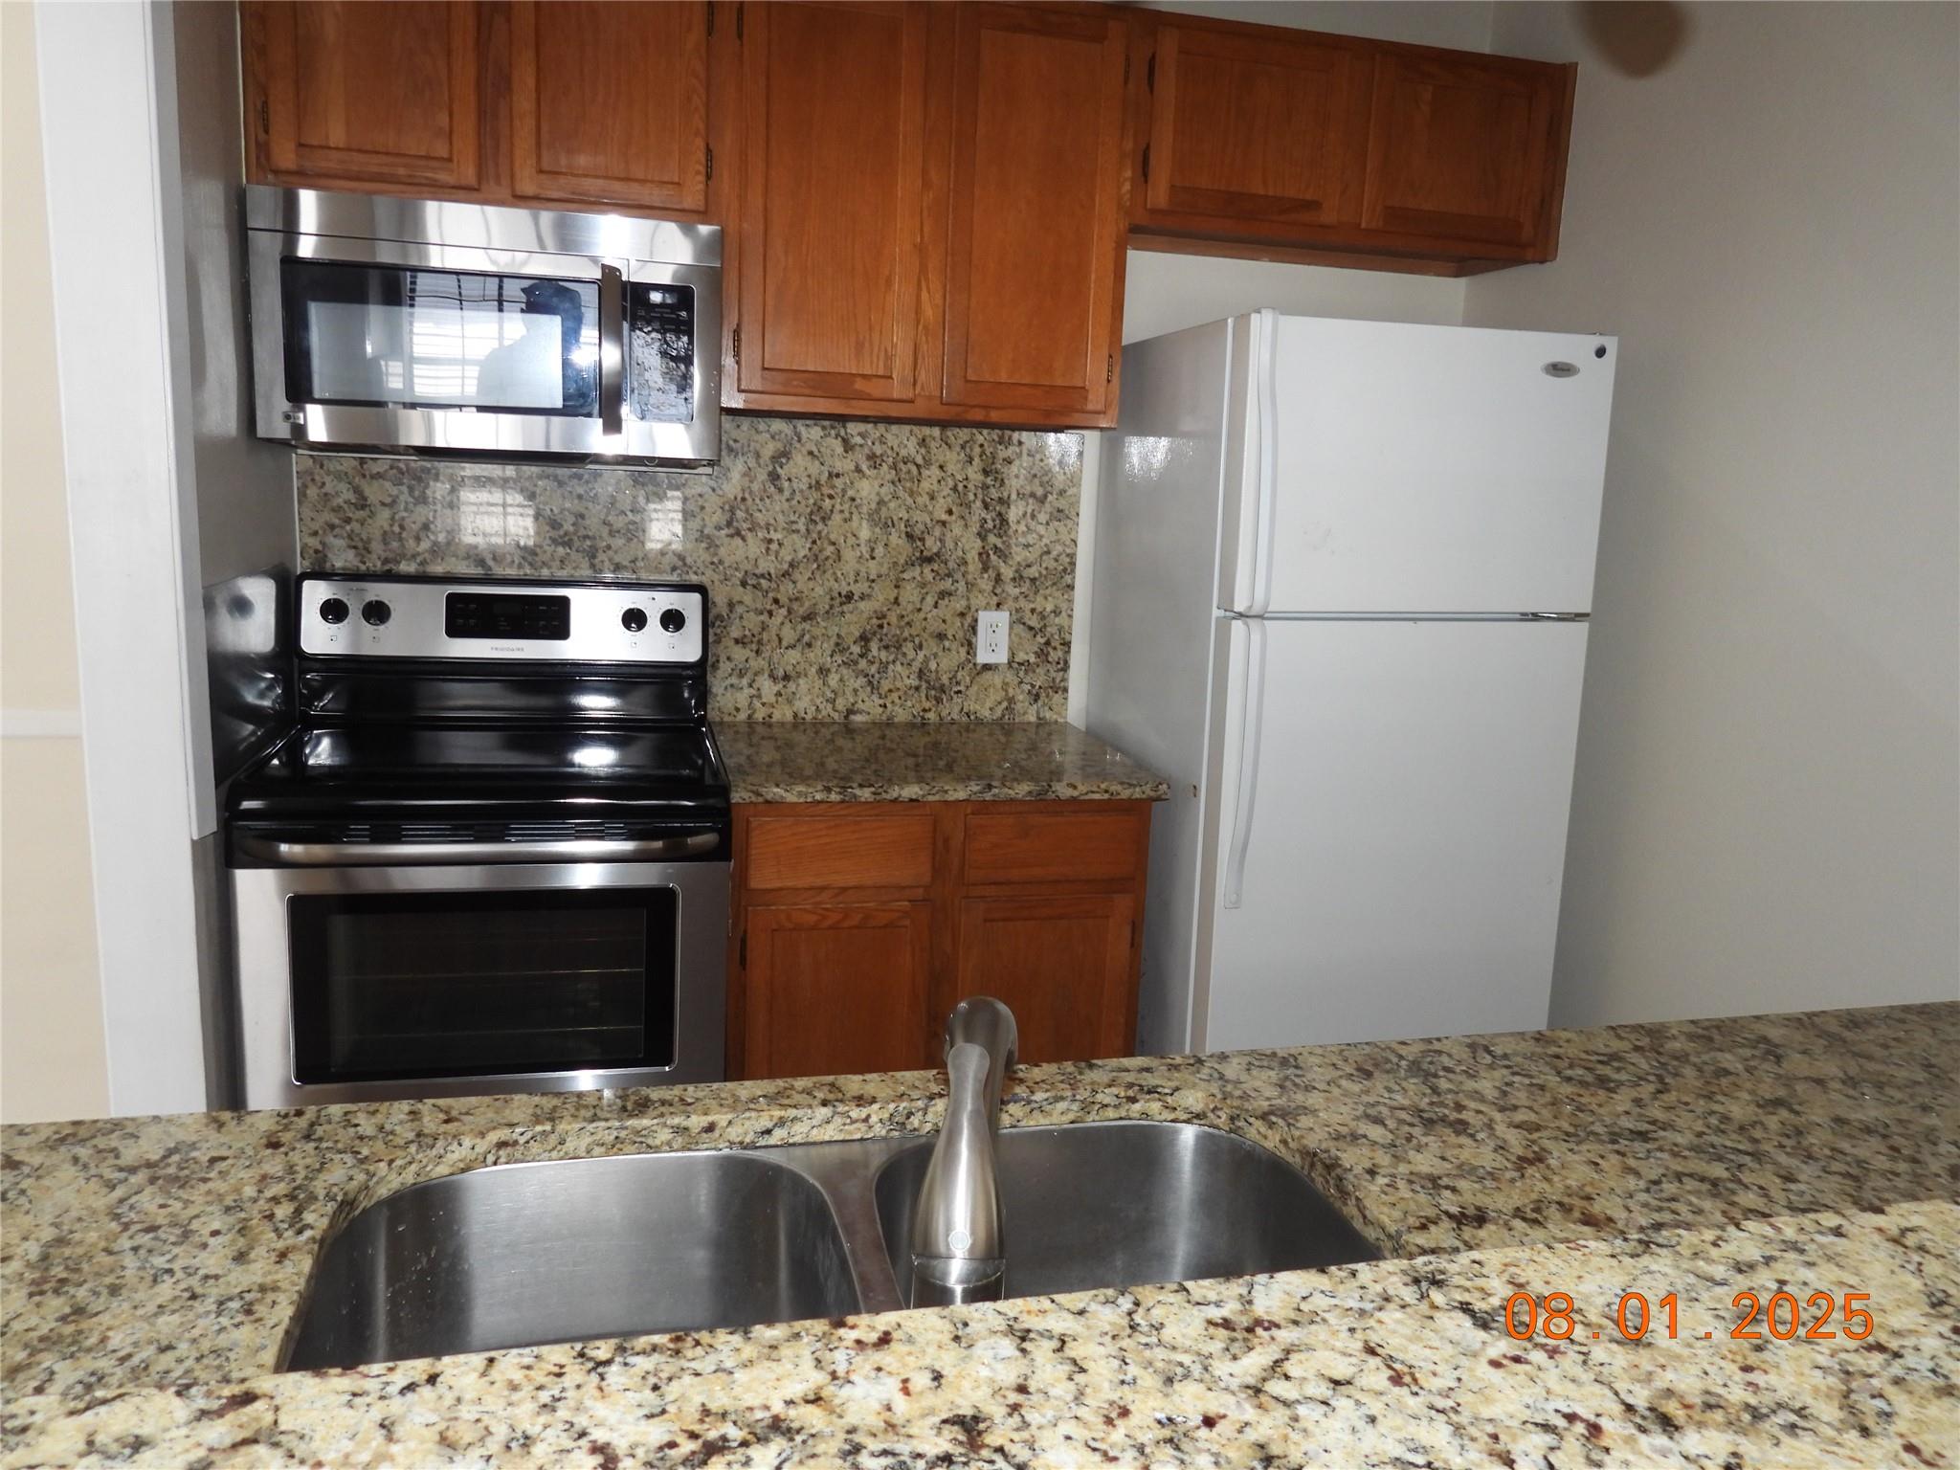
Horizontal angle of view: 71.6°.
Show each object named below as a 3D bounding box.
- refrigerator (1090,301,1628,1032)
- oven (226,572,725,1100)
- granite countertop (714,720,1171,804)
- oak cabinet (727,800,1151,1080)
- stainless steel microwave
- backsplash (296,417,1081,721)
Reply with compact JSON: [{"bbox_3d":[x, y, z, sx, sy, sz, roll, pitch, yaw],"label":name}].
[{"bbox_3d":[0.674,0.103,2.742,0.708,1.714,0.735,0,10,-14],"label":"refrigerator"},{"bbox_3d":[-0.864,0.346,2.490,0.760,1.214,0.670,0,10,-14],"label":"oven"},{"bbox_3d":[-0.114,0.051,2.668,0.776,0.038,0.657,0,10,-14],"label":"granite countertop"},{"bbox_3d":[-0.143,0.499,2.755,0.761,0.876,0.625,0,10,-14],"label":"oak cabinet"},{"bbox_3d":[-0.865,-0.713,2.477,0.758,0.410,0.405,0,10,-14],"label":"stainless steel microwave"},{"bbox_3d":[-0.555,-0.337,2.841,1.576,0.640,0.023,0,10,-14],"label":"backsplash"}]

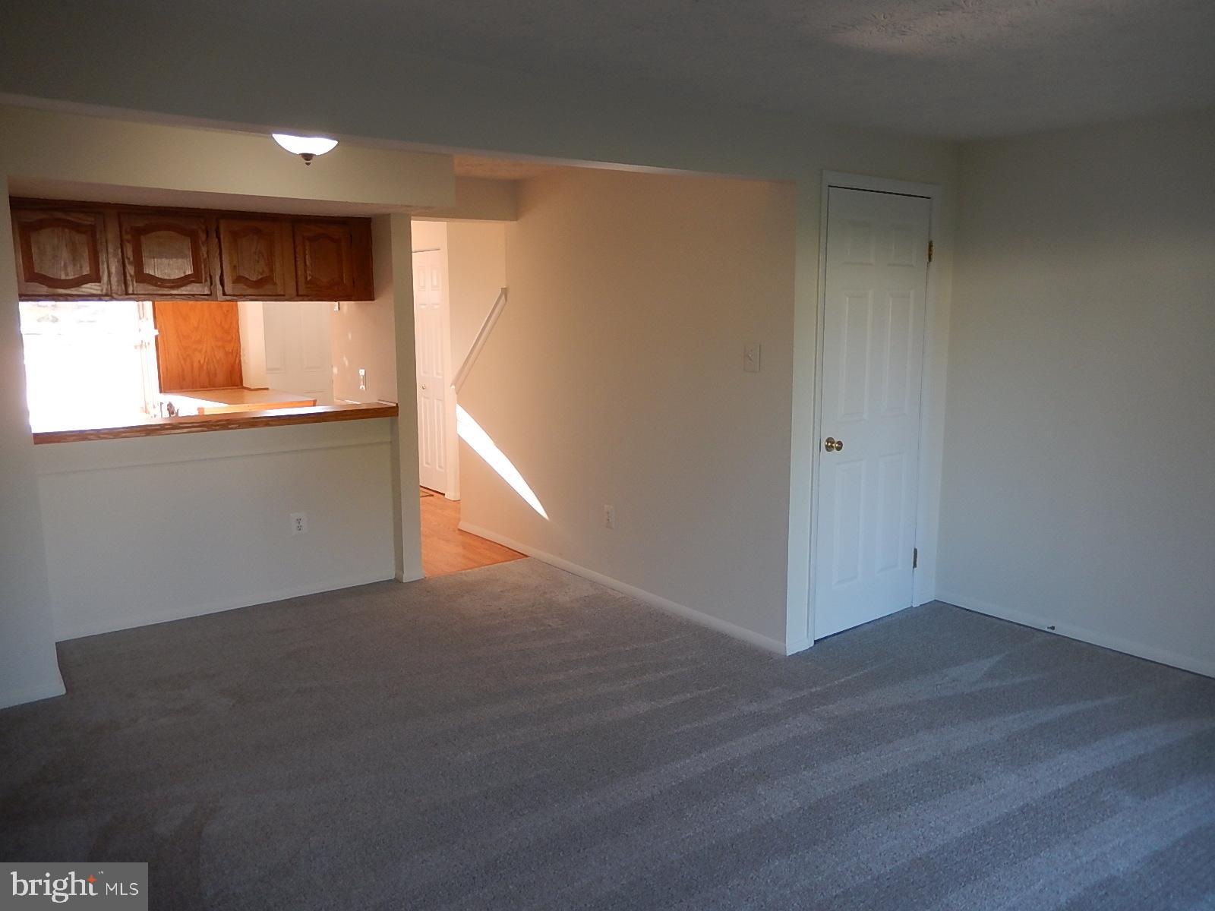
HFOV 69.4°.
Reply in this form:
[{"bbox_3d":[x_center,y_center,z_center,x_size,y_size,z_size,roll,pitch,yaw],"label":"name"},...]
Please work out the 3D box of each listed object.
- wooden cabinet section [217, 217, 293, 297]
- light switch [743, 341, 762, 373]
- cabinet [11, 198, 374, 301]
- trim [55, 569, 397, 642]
[{"bbox_3d":[-1.929,-1.057,4.735,0.388,0.406,0.310,-7,11,-36],"label":"wooden cabinet section"},{"bbox_3d":[0.639,-0.434,3.884,0.013,0.120,0.078,-7,11,-36],"label":"light switch"},{"bbox_3d":[-2.122,-1.038,4.594,1.735,0.462,0.325,-7,11,-36],"label":"cabinet"},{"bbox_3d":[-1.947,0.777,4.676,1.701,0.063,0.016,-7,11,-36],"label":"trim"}]

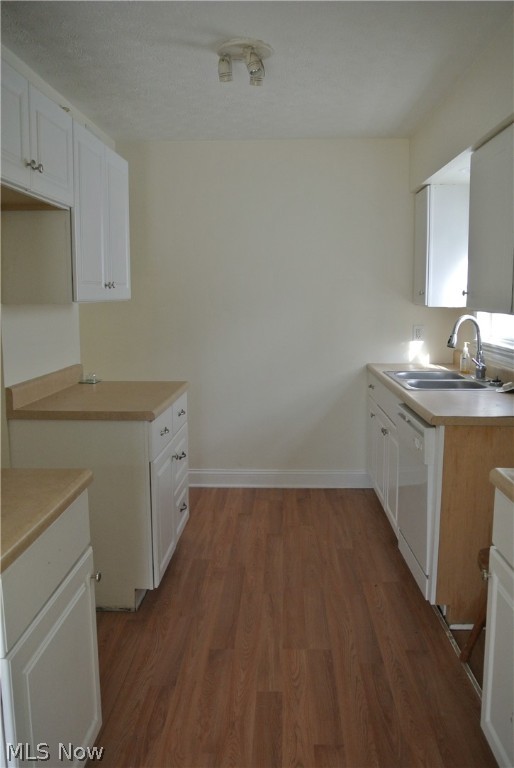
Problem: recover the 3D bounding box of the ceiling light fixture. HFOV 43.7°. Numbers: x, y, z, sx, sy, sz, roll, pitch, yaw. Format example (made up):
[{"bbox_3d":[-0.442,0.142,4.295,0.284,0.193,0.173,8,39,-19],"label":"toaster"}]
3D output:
[{"bbox_3d":[-0.051,-1.376,2.793,0.235,0.153,0.238,0,8,3],"label":"ceiling light fixture"}]

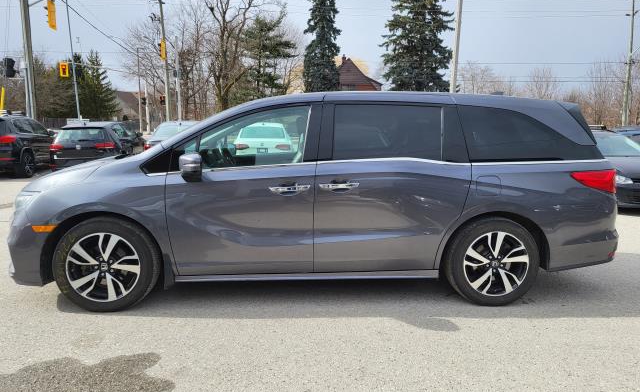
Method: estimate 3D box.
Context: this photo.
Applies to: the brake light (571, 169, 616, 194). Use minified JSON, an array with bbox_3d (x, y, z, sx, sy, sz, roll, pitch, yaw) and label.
[{"bbox_3d":[2.162,-0.119,3.882,0.450,0.210,0.250,0,9,-5],"label":"brake light"}]

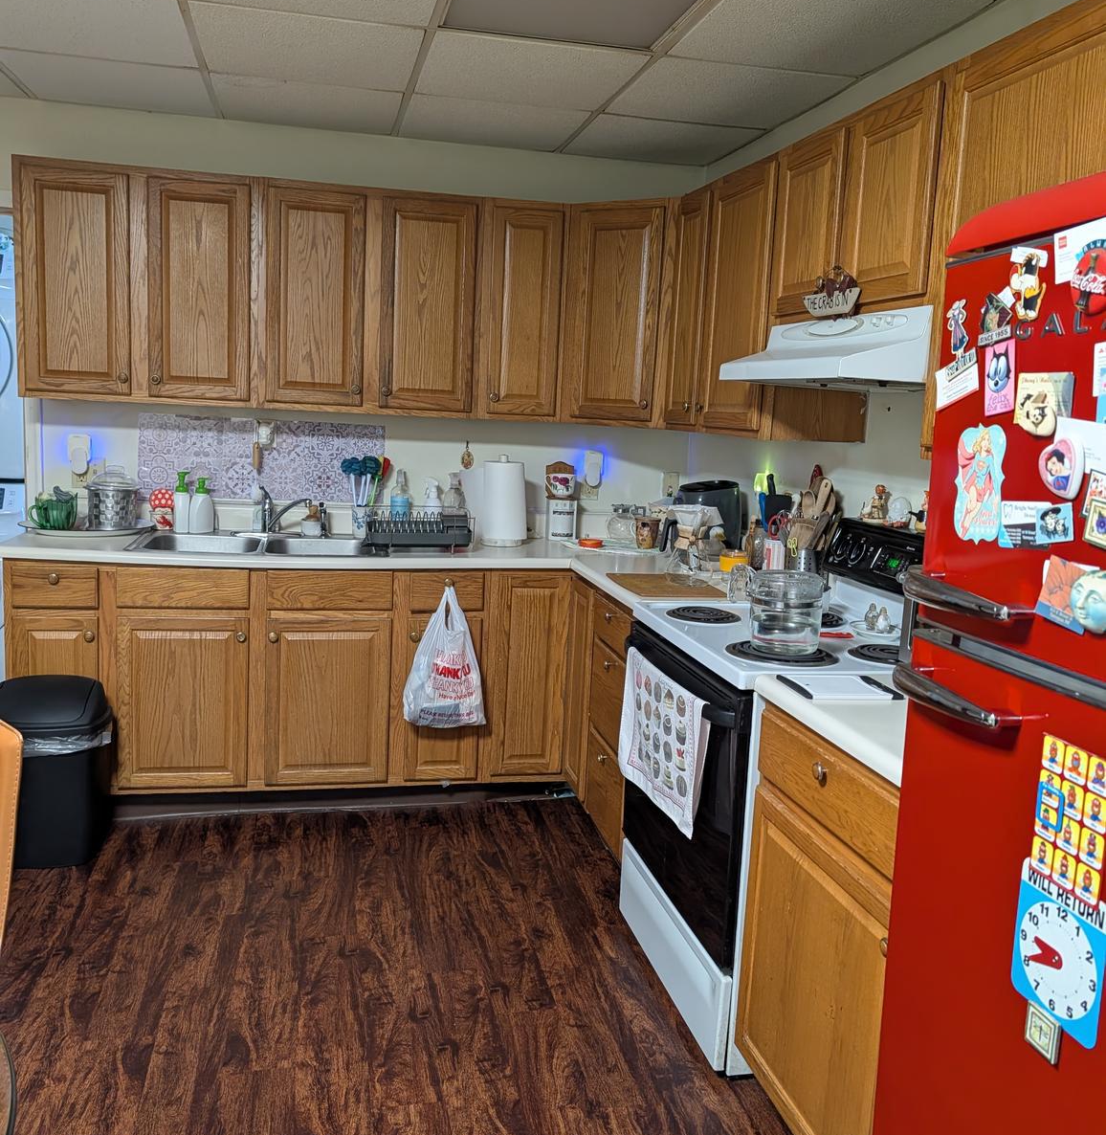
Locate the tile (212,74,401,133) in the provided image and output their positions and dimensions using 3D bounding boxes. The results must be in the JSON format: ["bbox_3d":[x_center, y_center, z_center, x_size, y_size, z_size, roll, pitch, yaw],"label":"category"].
[{"bbox_3d":[-0.831,-1.583,3.496,0.602,0.018,0.580,0,10,-13],"label":"tile"}]

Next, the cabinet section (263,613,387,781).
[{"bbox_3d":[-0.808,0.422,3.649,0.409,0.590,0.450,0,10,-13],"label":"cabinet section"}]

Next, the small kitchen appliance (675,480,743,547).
[{"bbox_3d":[0.527,-0.137,3.481,0.270,0.255,0.190,-7,14,-44],"label":"small kitchen appliance"}]

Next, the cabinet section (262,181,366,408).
[{"bbox_3d":[-0.863,-0.956,3.692,0.342,0.751,0.325,0,10,-13],"label":"cabinet section"}]

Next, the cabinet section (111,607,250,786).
[{"bbox_3d":[-1.260,0.394,3.579,0.410,0.600,0.550,0,10,-13],"label":"cabinet section"}]

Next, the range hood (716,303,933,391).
[{"bbox_3d":[0.734,-0.507,2.413,0.485,0.155,0.755,0,10,-13],"label":"range hood"}]

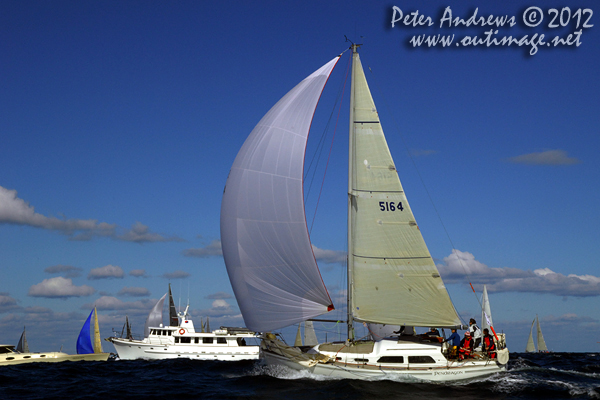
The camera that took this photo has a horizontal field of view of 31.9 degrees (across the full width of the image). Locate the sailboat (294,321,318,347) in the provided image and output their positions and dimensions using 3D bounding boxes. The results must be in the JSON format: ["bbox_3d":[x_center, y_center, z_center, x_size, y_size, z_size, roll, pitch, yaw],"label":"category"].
[{"bbox_3d":[1.900,41.619,332.473,9.800,14.460,3.600,-1,-8,5],"label":"sailboat"}]

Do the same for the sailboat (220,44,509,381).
[{"bbox_3d":[2.549,0.357,41.179,10.900,13.250,3.700,2,-8,-11],"label":"sailboat"}]

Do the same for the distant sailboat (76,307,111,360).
[{"bbox_3d":[-61.485,39.276,312.604,10.800,15.070,3.800,-3,-9,22],"label":"distant sailboat"}]

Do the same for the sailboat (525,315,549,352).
[{"bbox_3d":[93.863,53.162,416.689,10.300,15.360,3.700,-1,-8,5],"label":"sailboat"}]

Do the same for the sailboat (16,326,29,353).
[{"bbox_3d":[-146.452,74.270,555.092,9.500,14.670,3.600,-2,-8,12],"label":"sailboat"}]

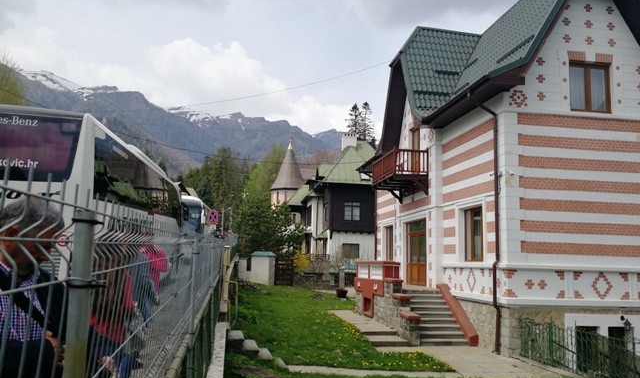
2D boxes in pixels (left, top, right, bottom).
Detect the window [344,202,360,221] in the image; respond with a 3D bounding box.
[{"bbox_3d":[2.351,1.637,36.000,1.220,1.350,0.200,3,-8,-9],"label":"window"}]

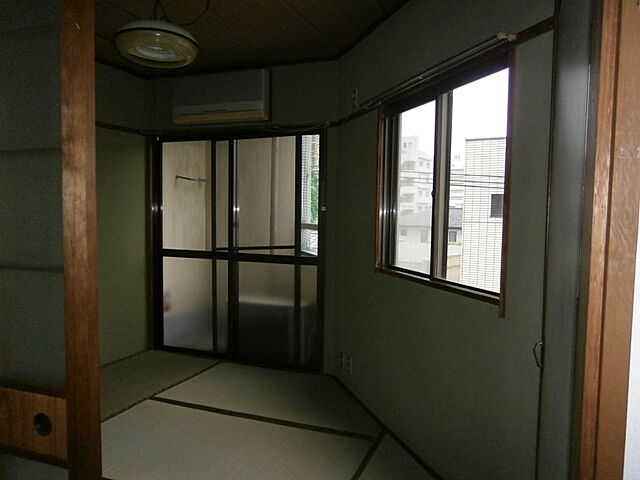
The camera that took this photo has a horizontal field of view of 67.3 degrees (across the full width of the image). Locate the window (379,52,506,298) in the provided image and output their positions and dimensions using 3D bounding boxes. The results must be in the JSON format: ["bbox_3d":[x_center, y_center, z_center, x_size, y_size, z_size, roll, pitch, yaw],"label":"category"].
[{"bbox_3d":[0.540,-0.261,2.293,0.110,0.930,1.100,0,3,-18],"label":"window"}]

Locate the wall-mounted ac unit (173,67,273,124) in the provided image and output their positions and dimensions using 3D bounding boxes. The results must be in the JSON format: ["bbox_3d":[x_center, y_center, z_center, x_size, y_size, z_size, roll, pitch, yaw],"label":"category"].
[{"bbox_3d":[-0.766,-1.101,3.721,0.785,0.375,0.170,2,4,21],"label":"wall-mounted ac unit"}]

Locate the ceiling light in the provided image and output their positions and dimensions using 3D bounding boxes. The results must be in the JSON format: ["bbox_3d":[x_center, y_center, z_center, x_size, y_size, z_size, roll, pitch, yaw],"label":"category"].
[{"bbox_3d":[-0.832,-0.996,2.460,0.410,0.185,0.410,1,3,0],"label":"ceiling light"}]

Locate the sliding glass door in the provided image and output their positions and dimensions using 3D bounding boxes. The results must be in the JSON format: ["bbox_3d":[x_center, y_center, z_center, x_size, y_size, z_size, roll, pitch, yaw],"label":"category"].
[{"bbox_3d":[-0.690,0.062,3.871,1.560,1.815,0.100,2,4,21],"label":"sliding glass door"}]

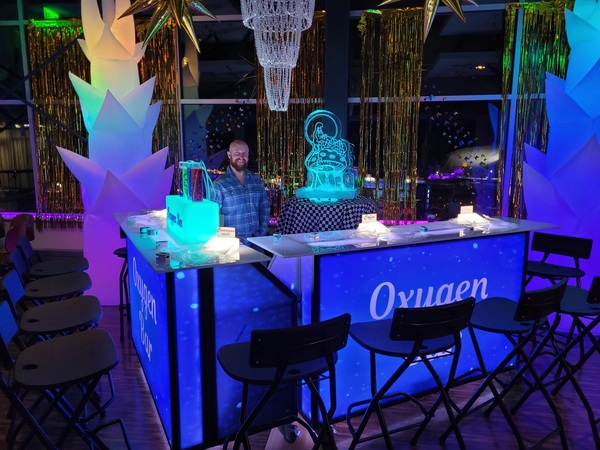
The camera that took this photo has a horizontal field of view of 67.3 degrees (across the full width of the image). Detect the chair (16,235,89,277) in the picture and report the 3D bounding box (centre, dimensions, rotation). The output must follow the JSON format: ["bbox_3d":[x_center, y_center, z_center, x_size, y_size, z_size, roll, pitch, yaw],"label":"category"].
[{"bbox_3d":[-1.894,0.592,3.467,0.536,0.994,0.492,-4,10,-24],"label":"chair"}]

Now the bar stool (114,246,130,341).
[{"bbox_3d":[-1.426,0.475,4.194,0.492,0.994,0.536,-2,10,-15],"label":"bar stool"}]

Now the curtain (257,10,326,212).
[{"bbox_3d":[-0.133,-1.439,6.255,0.973,2.842,0.050,1,9,7],"label":"curtain"}]

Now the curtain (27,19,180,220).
[{"bbox_3d":[-2.843,-1.410,6.588,2.318,3.033,0.050,1,9,7],"label":"curtain"}]

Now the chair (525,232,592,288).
[{"bbox_3d":[1.959,0.589,3.547,0.536,0.994,0.492,-8,12,-40],"label":"chair"}]

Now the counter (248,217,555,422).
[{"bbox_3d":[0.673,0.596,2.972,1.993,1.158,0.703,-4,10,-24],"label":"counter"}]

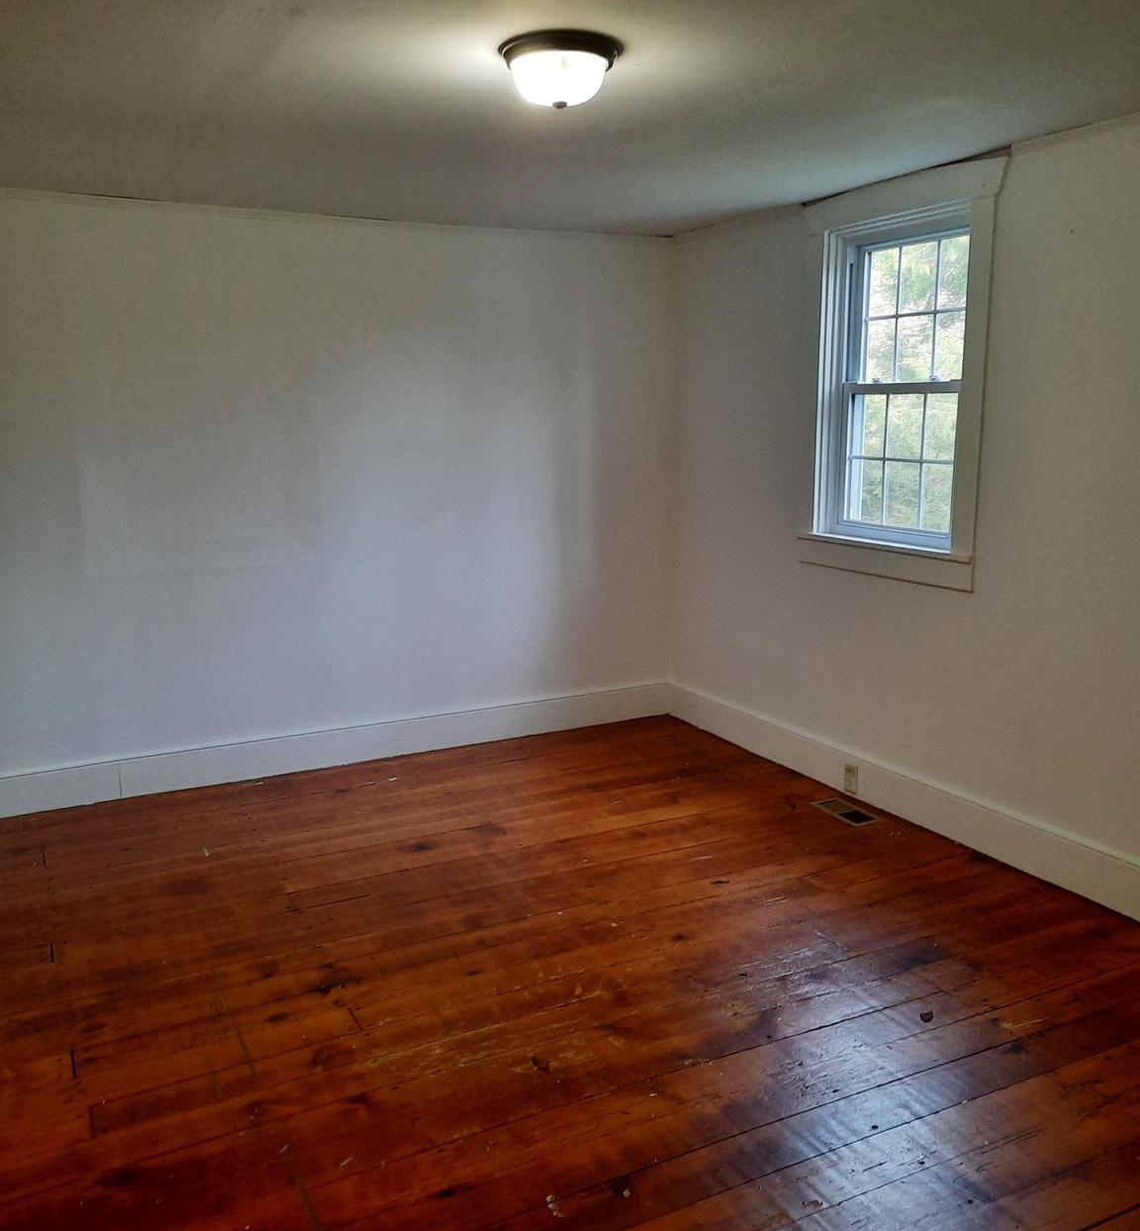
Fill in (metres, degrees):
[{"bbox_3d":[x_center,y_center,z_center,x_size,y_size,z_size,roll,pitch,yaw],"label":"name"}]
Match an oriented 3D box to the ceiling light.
[{"bbox_3d":[-0.020,-1.252,2.559,0.289,0.130,0.289,0,11,0],"label":"ceiling light"}]

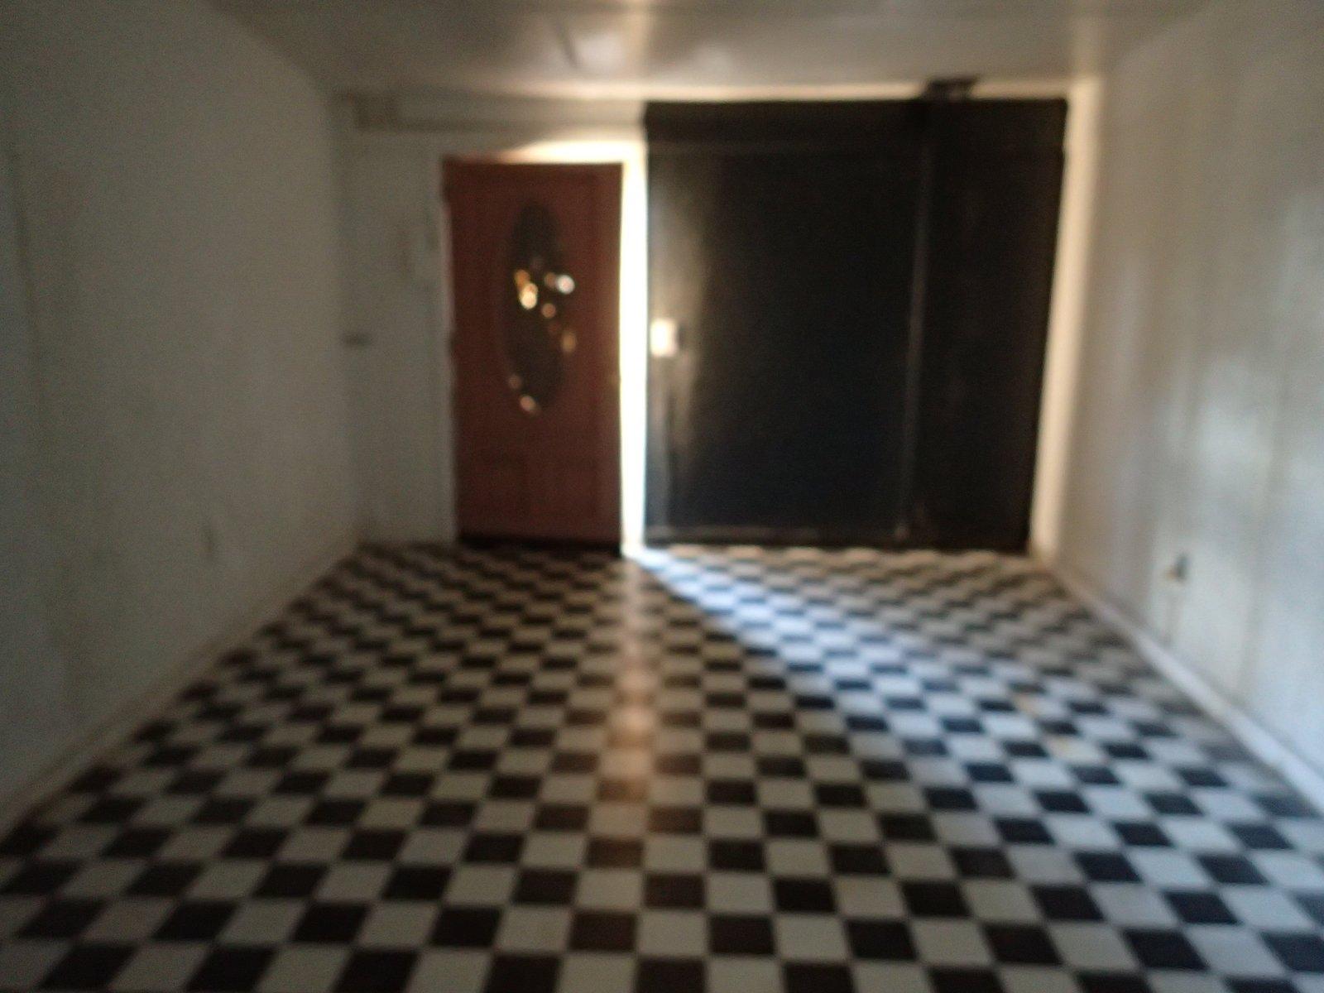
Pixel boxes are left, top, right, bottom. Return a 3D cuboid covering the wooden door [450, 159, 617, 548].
[{"bbox_3d":[-0.666,-0.730,5.119,0.924,2.009,0.050,1,13,5],"label":"wooden door"}]

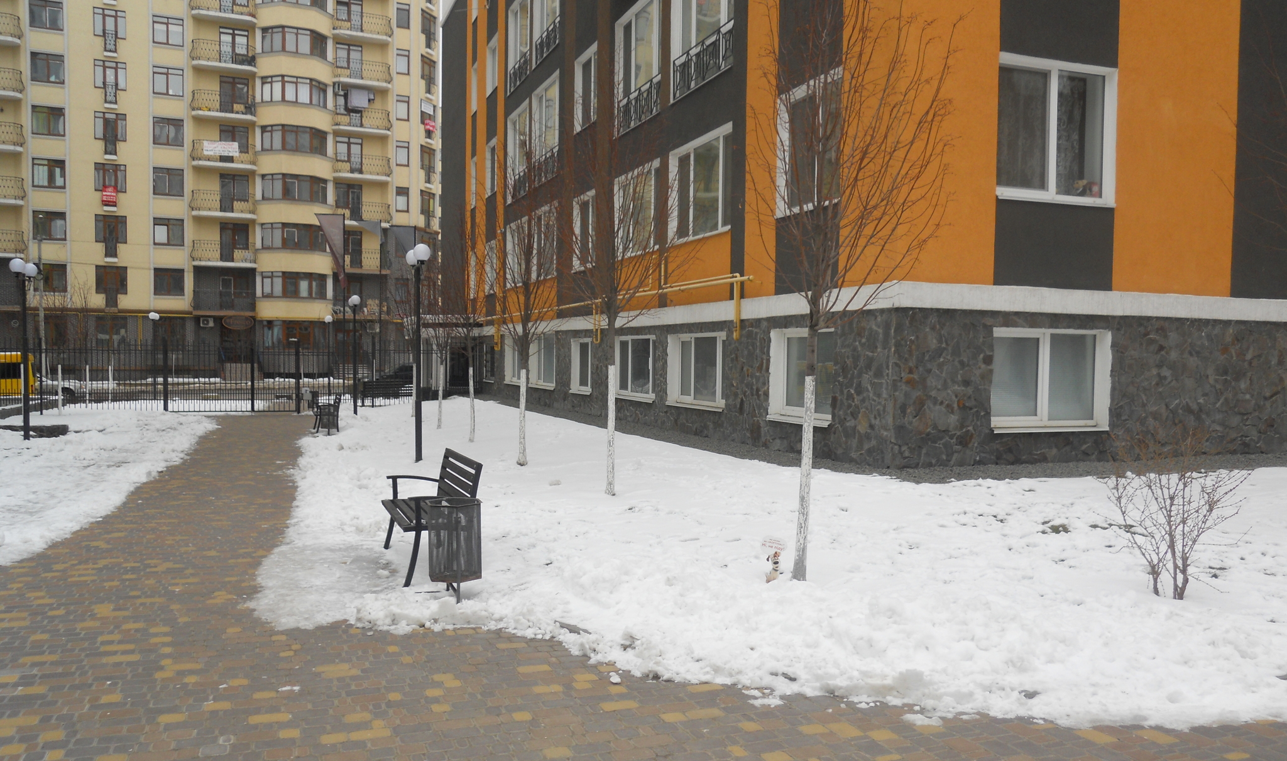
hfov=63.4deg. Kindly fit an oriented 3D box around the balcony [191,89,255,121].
[{"bbox_3d":[-25.428,-16.620,63.006,3.600,1.430,1.200,0,1,-27],"label":"balcony"}]

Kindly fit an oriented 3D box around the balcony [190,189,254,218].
[{"bbox_3d":[-25.034,-10.404,62.328,3.717,1.480,1.200,0,1,-26],"label":"balcony"}]

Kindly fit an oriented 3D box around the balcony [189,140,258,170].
[{"bbox_3d":[-25.596,-13.607,63.547,3.681,1.520,1.350,0,2,-27],"label":"balcony"}]

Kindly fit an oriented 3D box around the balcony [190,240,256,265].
[{"bbox_3d":[-25.659,-7.656,63.701,3.690,1.439,1.350,0,2,-27],"label":"balcony"}]

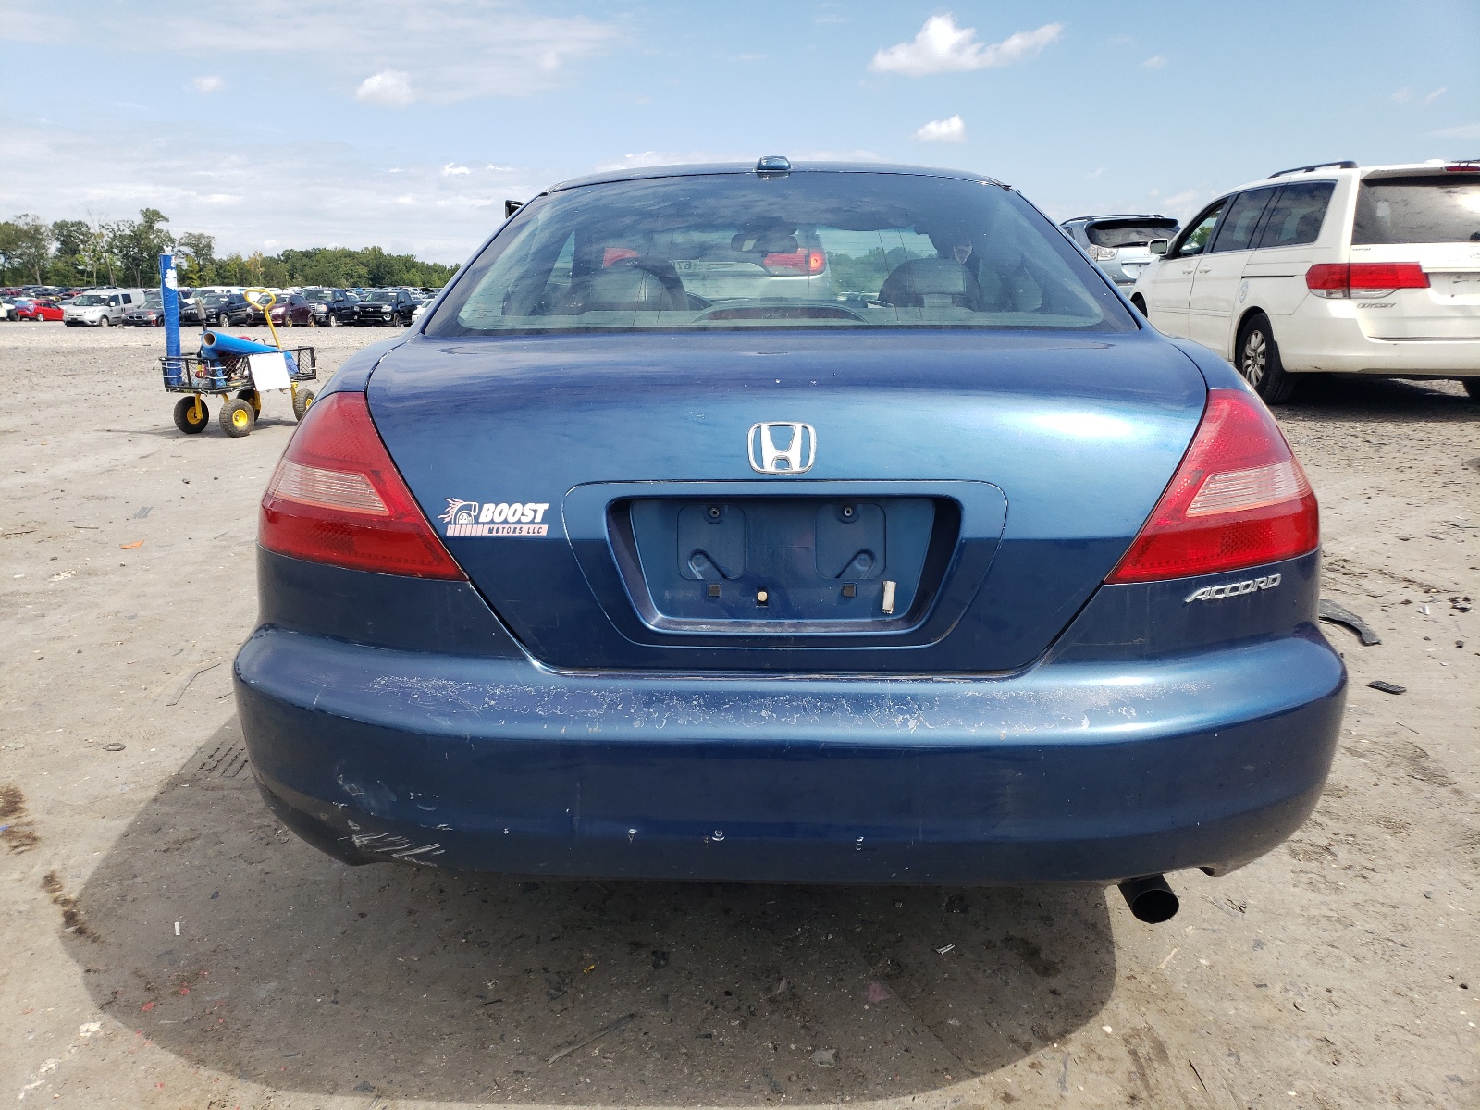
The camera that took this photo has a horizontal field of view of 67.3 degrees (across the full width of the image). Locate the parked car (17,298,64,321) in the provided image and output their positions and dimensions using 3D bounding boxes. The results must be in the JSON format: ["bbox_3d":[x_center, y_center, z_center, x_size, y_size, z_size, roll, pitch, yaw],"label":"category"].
[{"bbox_3d":[-49.300,-17.300,78.700,1.800,1.450,4.450,0,13,0],"label":"parked car"}]

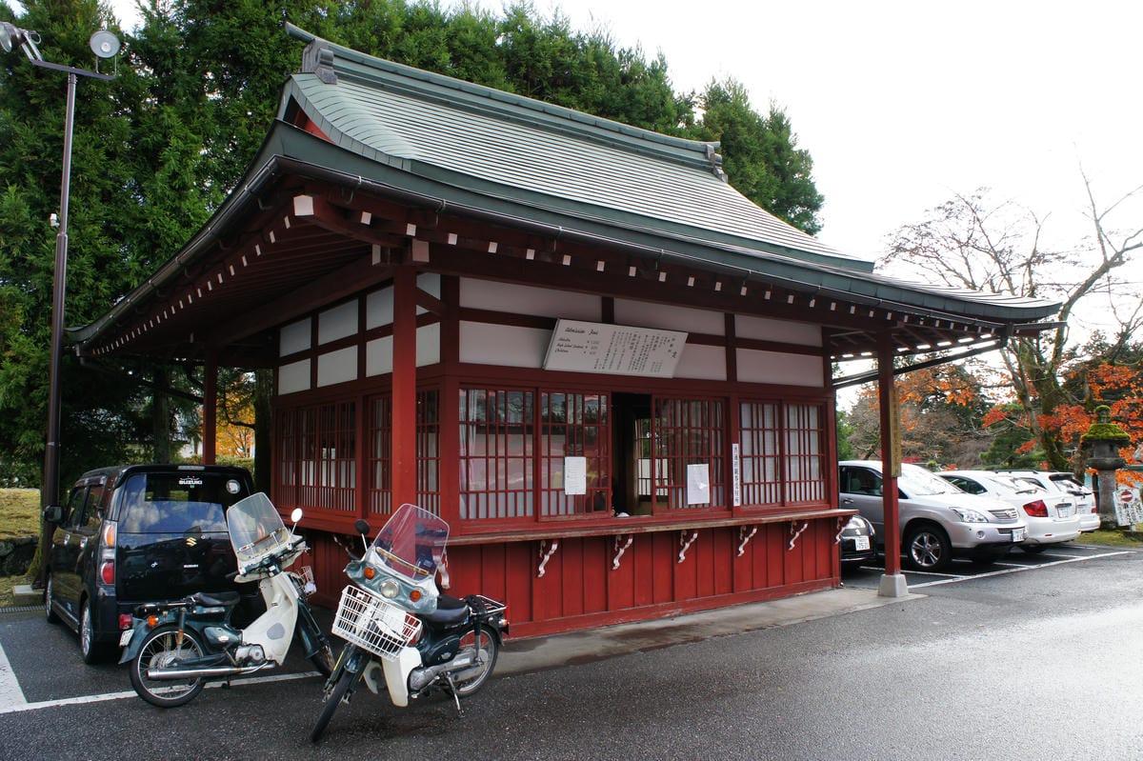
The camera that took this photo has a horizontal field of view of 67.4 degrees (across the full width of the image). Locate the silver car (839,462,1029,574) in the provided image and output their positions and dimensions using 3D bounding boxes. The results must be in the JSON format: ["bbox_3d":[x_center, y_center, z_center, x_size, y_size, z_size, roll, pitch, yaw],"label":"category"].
[{"bbox_3d":[5.232,2.182,14.602,1.845,1.680,4.750,4,-7,-36],"label":"silver car"}]

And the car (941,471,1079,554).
[{"bbox_3d":[6.942,2.438,16.102,1.700,1.470,4.560,3,-6,-36],"label":"car"}]

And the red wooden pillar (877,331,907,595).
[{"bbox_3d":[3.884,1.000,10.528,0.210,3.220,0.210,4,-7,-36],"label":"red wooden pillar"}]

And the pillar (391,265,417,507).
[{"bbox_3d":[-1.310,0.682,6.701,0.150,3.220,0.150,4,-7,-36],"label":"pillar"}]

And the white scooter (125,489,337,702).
[{"bbox_3d":[-2.428,1.566,6.353,1.760,1.410,0.700,5,-7,-43],"label":"white scooter"}]

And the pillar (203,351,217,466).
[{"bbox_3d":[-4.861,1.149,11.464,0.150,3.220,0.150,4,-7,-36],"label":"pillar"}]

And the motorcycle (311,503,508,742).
[{"bbox_3d":[-1.048,1.499,5.625,0.700,1.390,1.760,-5,-7,40],"label":"motorcycle"}]

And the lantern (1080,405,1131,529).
[{"bbox_3d":[12.224,2.011,19.731,0.990,2.832,0.990,4,-7,-36],"label":"lantern"}]

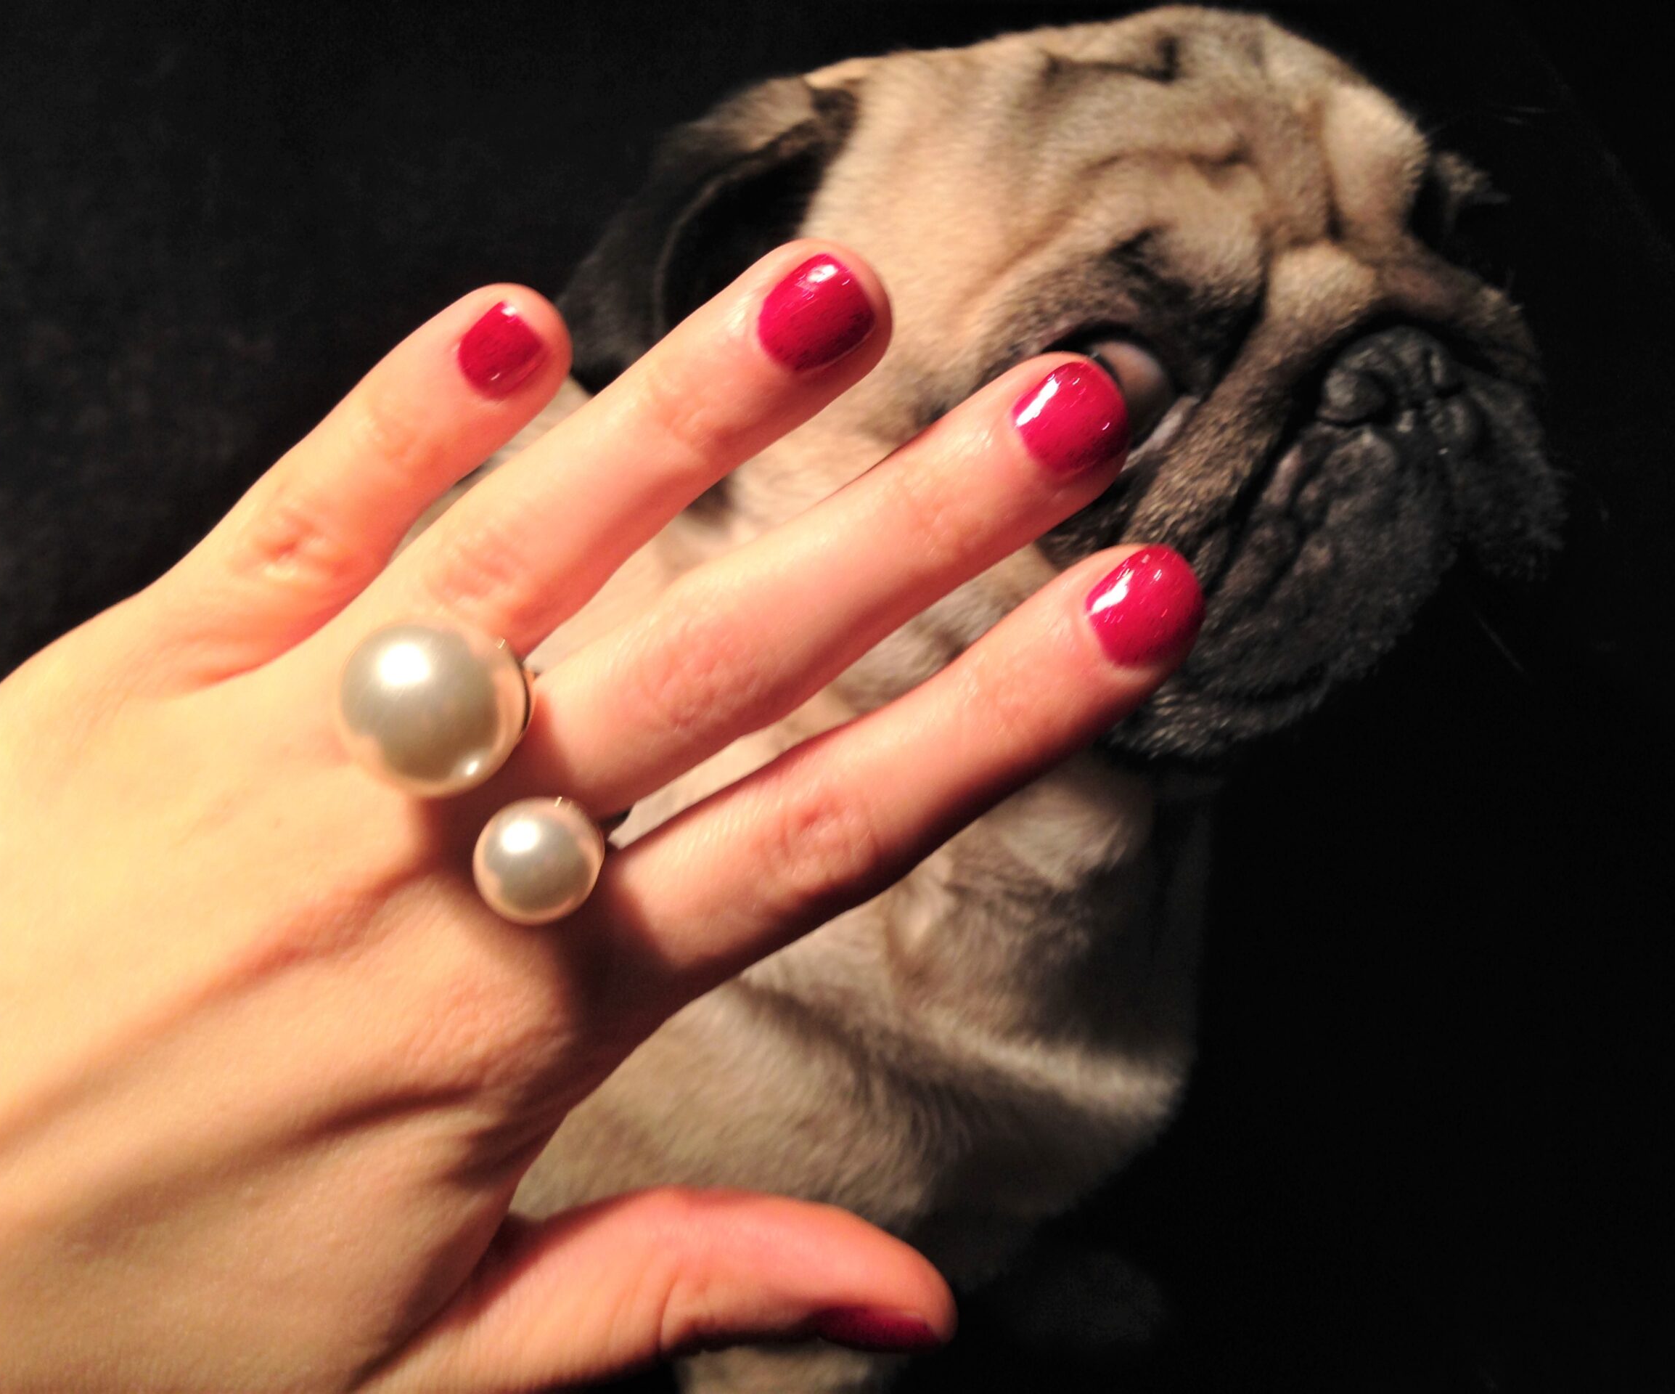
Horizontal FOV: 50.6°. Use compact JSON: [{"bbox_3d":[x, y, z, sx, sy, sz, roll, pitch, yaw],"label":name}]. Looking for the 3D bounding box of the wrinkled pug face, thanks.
[{"bbox_3d":[0.049,-0.065,0.365,0.160,0.140,0.175,14,32,39],"label":"wrinkled pug face"}]

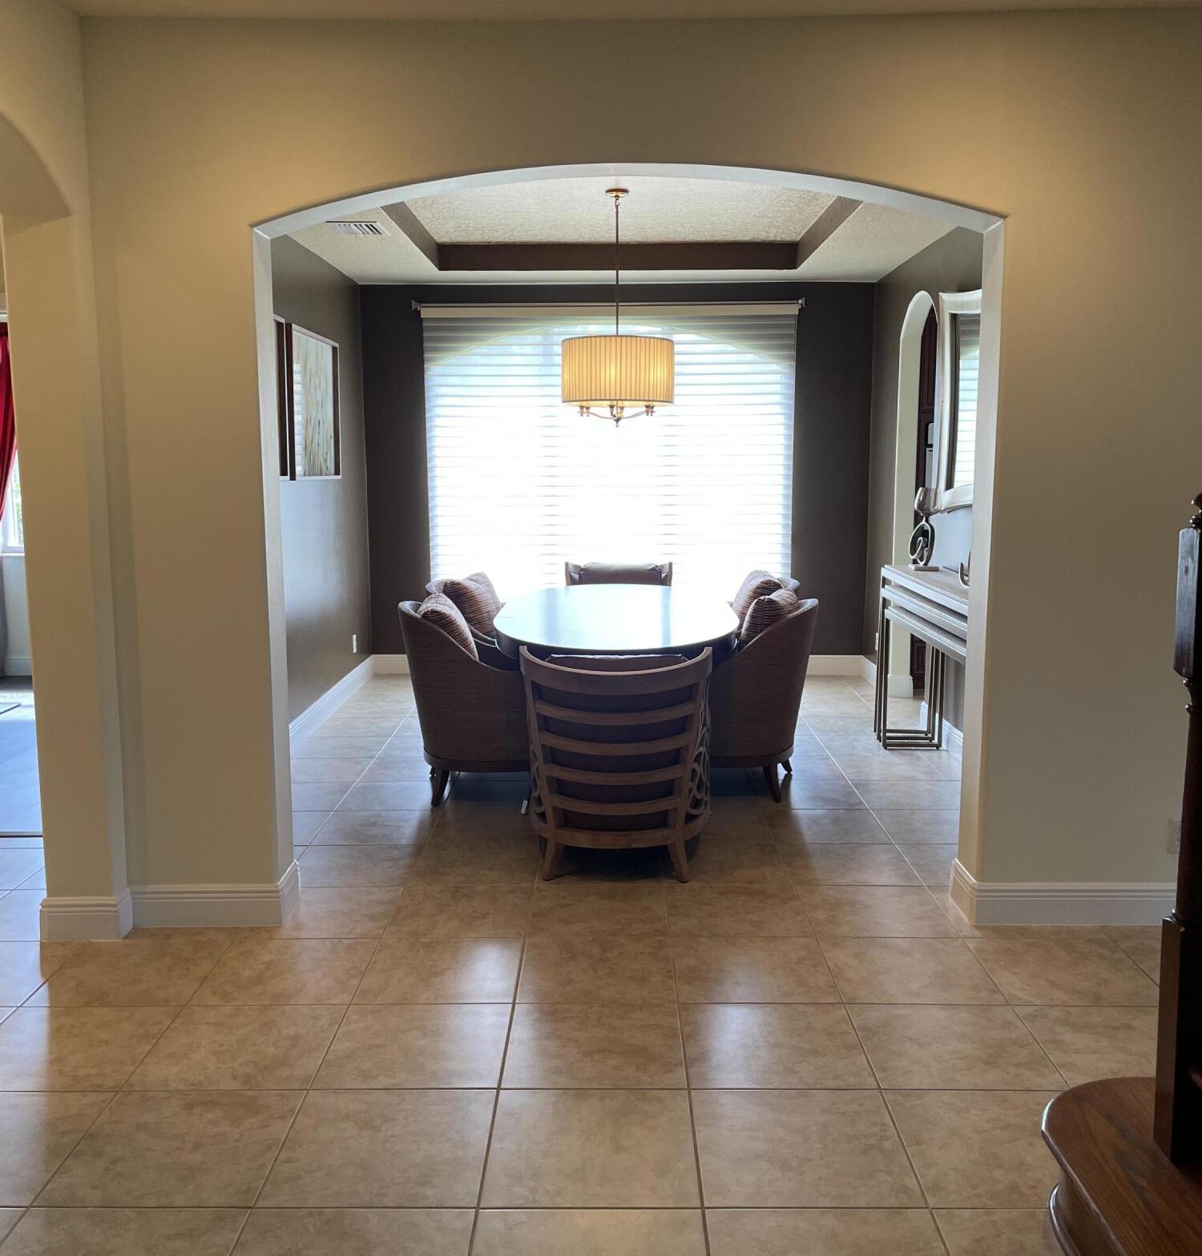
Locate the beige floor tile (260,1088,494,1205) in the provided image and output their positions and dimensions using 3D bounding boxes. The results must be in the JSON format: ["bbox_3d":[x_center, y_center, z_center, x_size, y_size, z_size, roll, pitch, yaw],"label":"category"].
[{"bbox_3d":[-0.479,1.159,2.688,0.455,0.012,0.451,0,8,0],"label":"beige floor tile"}]

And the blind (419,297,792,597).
[{"bbox_3d":[0.065,-1.096,7.995,2.458,2.051,0.090,0,8,1],"label":"blind"}]

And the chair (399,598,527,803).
[{"bbox_3d":[-0.591,0.318,5.552,0.693,0.859,0.656,-1,8,-7],"label":"chair"}]

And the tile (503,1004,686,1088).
[{"bbox_3d":[-0.014,1.076,3.101,0.450,0.010,0.450,0,8,1],"label":"tile"}]

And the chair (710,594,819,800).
[{"bbox_3d":[0.670,0.308,5.579,0.693,0.859,0.656,1,8,10],"label":"chair"}]

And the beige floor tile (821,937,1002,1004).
[{"bbox_3d":[0.904,1.011,3.551,0.455,0.010,0.455,0,8,1],"label":"beige floor tile"}]

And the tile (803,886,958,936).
[{"bbox_3d":[0.916,0.961,4.060,0.457,0.012,0.457,0,8,0],"label":"tile"}]

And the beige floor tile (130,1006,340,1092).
[{"bbox_3d":[-0.939,1.099,3.160,0.457,0.012,0.457,0,8,0],"label":"beige floor tile"}]

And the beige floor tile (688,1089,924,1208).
[{"bbox_3d":[0.436,1.139,2.647,0.450,0.010,0.450,0,8,1],"label":"beige floor tile"}]

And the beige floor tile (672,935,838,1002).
[{"bbox_3d":[0.451,1.028,3.606,0.457,0.012,0.457,0,8,0],"label":"beige floor tile"}]

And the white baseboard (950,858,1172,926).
[{"bbox_3d":[1.554,0.863,3.977,0.721,0.144,0.273,0,8,1],"label":"white baseboard"}]

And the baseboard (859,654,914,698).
[{"bbox_3d":[1.849,0.308,7.803,0.170,0.139,0.714,0,8,0],"label":"baseboard"}]

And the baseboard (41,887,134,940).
[{"bbox_3d":[-1.638,0.908,3.836,0.255,0.136,0.120,0,8,1],"label":"baseboard"}]

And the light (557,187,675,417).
[{"bbox_3d":[0.082,-1.549,5.852,0.550,1.110,0.550,0,8,0],"label":"light"}]

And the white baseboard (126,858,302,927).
[{"bbox_3d":[-1.289,0.895,4.055,0.504,0.143,0.245,0,8,0],"label":"white baseboard"}]

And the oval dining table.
[{"bbox_3d":[0.077,0.289,5.879,1.095,0.755,2.399,0,8,1],"label":"oval dining table"}]

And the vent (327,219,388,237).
[{"bbox_3d":[-1.245,-2.052,6.216,0.247,0.020,0.375,0,8,1],"label":"vent"}]

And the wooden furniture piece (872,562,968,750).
[{"bbox_3d":[1.599,0.254,5.554,0.273,0.899,1.850,0,8,1],"label":"wooden furniture piece"}]

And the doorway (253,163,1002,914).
[{"bbox_3d":[0.084,-0.225,3.888,2.273,2.393,0.212,0,8,0],"label":"doorway"}]

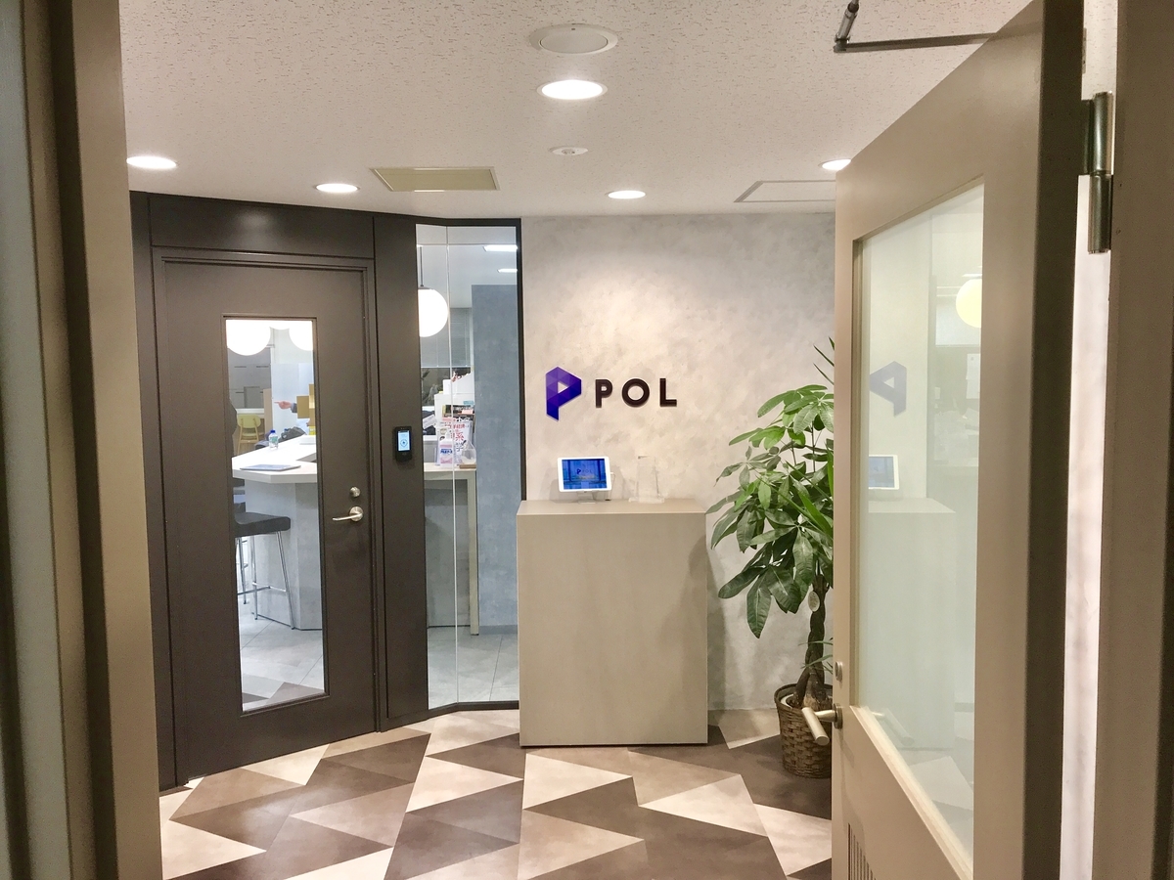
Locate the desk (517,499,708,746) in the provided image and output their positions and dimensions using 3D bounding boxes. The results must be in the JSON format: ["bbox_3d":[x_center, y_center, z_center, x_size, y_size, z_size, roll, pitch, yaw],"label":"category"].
[{"bbox_3d":[0.112,0.828,4.399,0.828,1.044,0.464,-1,4,-1],"label":"desk"}]

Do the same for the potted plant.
[{"bbox_3d":[0.946,0.483,3.996,0.880,1.770,0.840,-1,4,-1],"label":"potted plant"}]

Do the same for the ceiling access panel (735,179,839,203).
[{"bbox_3d":[0.901,-1.034,3.959,0.476,0.025,0.476,-1,4,-1],"label":"ceiling access panel"}]

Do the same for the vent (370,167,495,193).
[{"bbox_3d":[-0.565,-0.997,3.640,0.444,0.030,0.426,-1,4,-1],"label":"vent"}]

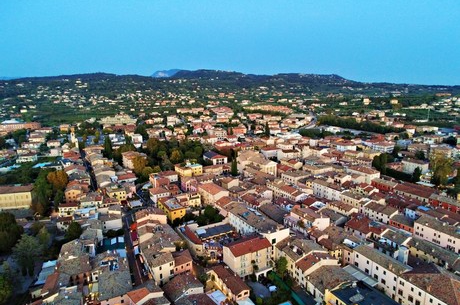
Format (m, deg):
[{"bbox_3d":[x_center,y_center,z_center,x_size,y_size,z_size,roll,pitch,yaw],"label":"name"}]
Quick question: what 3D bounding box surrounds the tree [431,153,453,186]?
[{"bbox_3d":[148.130,11.830,204.760,12.470,24.740,12.470,0,12,0],"label":"tree"}]

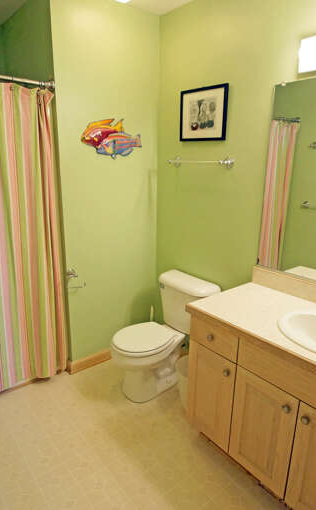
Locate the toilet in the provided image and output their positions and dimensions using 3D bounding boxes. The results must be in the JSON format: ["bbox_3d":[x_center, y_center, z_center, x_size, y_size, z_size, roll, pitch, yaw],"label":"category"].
[{"bbox_3d":[0.030,0.552,2.204,0.680,0.690,0.450,-13,21,-40],"label":"toilet"}]

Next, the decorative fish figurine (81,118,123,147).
[{"bbox_3d":[-0.349,-0.795,2.075,0.332,0.188,0.035,-13,21,-40],"label":"decorative fish figurine"}]

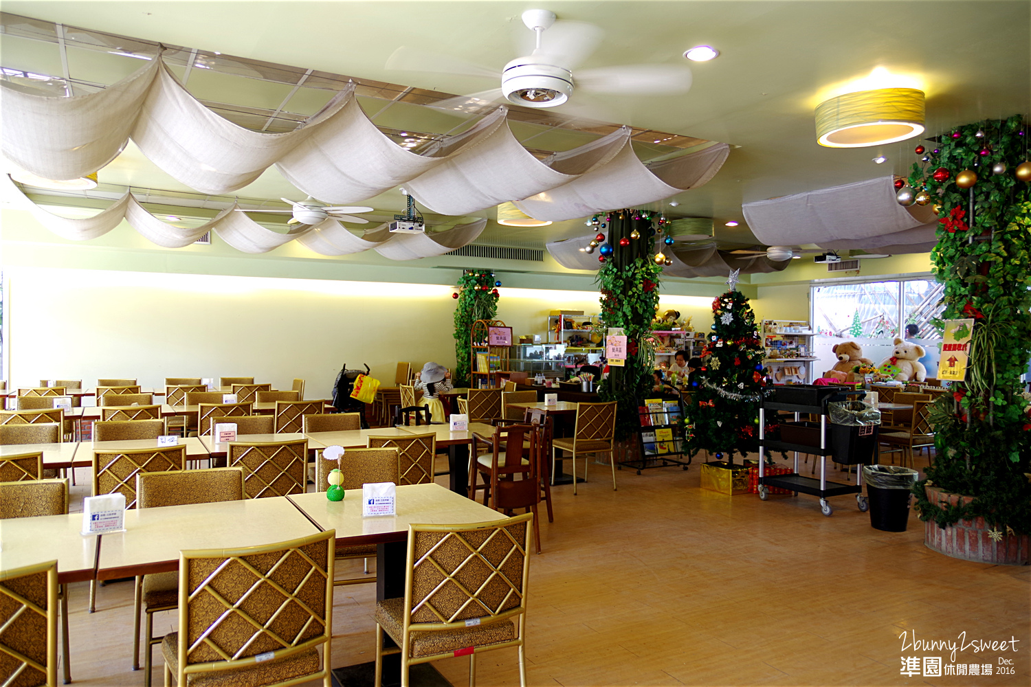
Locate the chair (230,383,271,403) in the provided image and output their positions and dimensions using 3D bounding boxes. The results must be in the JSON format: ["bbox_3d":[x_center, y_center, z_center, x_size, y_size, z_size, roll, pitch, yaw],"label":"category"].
[{"bbox_3d":[-3.354,0.917,8.644,0.460,0.855,0.510,1,1,-29],"label":"chair"}]

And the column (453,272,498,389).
[{"bbox_3d":[-0.655,0.047,11.400,0.740,2.570,0.720,1,0,0],"label":"column"}]

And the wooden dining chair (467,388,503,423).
[{"bbox_3d":[-0.474,0.961,8.416,0.460,0.855,0.510,1,1,-29],"label":"wooden dining chair"}]

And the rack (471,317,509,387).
[{"bbox_3d":[-0.373,0.520,10.042,0.330,1.710,0.590,1,1,-29],"label":"rack"}]

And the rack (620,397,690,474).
[{"bbox_3d":[1.523,0.945,7.587,0.680,0.900,0.360,1,1,-28],"label":"rack"}]

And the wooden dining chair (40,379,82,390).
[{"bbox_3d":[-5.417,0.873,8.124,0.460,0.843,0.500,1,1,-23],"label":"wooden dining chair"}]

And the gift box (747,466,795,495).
[{"bbox_3d":[2.490,1.326,6.746,0.350,0.240,0.300,1,1,5],"label":"gift box"}]

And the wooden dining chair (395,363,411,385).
[{"bbox_3d":[-2.026,0.734,11.133,0.530,0.860,0.460,0,0,-32],"label":"wooden dining chair"}]

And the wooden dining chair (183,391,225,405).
[{"bbox_3d":[-3.138,0.959,7.065,0.460,0.869,0.510,0,1,-28],"label":"wooden dining chair"}]

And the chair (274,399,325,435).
[{"bbox_3d":[-2.026,0.935,6.377,0.460,0.843,0.500,1,1,-25],"label":"chair"}]

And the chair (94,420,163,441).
[{"bbox_3d":[-2.639,0.989,4.682,0.460,0.869,0.510,0,1,-28],"label":"chair"}]

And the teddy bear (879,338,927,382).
[{"bbox_3d":[6.701,0.311,11.900,0.620,0.820,0.670,0,1,-28],"label":"teddy bear"}]

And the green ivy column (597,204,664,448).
[{"bbox_3d":[1.364,-0.128,8.136,0.740,2.790,0.740,1,1,0],"label":"green ivy column"}]

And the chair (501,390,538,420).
[{"bbox_3d":[0.143,0.996,7.802,0.460,0.869,0.510,1,1,-24],"label":"chair"}]

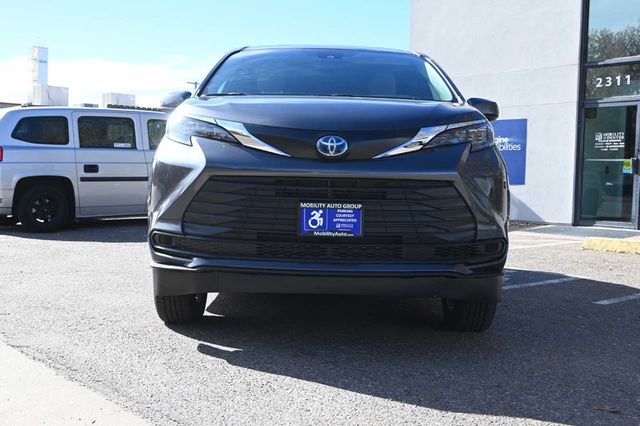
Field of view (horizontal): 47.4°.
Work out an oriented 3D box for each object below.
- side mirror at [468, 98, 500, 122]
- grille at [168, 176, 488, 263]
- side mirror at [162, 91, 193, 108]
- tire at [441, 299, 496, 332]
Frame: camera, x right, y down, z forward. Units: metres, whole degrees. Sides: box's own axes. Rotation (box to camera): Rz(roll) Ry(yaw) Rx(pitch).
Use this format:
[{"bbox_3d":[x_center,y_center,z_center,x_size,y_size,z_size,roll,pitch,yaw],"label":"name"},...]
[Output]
[{"bbox_3d":[1.091,-0.699,4.955,0.250,0.170,0.170,1,4,0],"label":"side mirror"},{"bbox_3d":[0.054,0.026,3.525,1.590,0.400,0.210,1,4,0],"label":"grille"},{"bbox_3d":[-0.968,-0.741,4.944,0.250,0.170,0.170,1,4,0],"label":"side mirror"},{"bbox_3d":[0.903,0.325,4.380,0.240,0.735,0.735,1,4,0],"label":"tire"}]

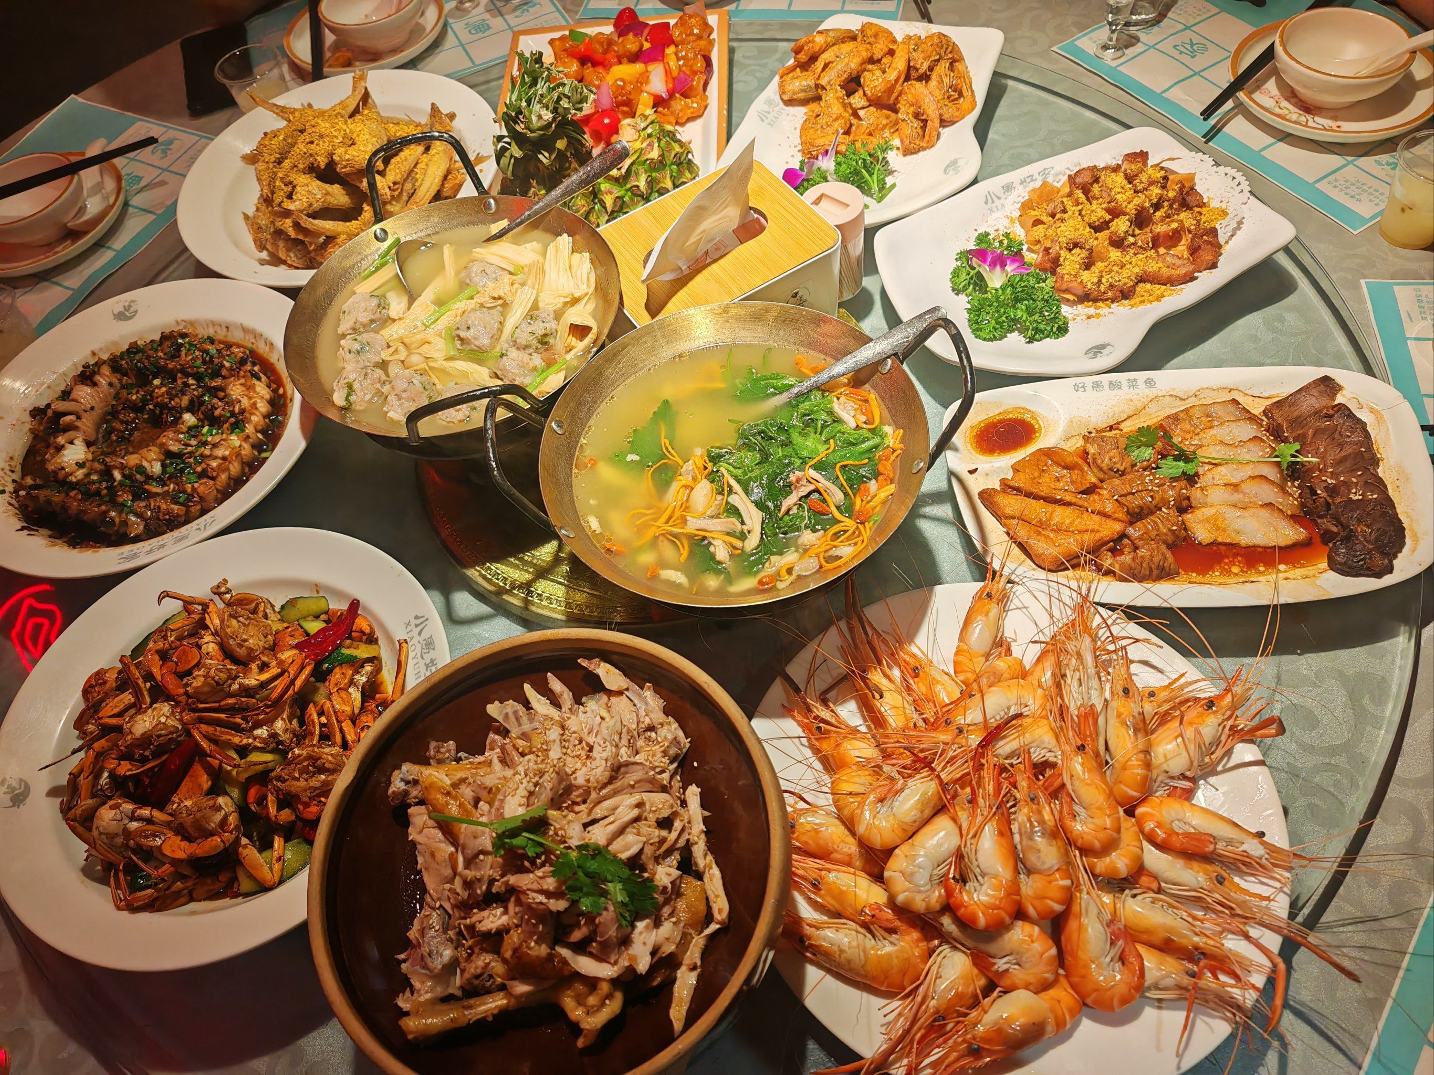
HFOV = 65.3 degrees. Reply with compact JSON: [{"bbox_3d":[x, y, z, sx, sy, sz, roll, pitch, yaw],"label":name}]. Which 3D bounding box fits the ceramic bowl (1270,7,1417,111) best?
[{"bbox_3d":[0.562,-0.425,1.013,0.108,0.050,0.108,20,62,21],"label":"ceramic bowl"}]

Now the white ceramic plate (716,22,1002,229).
[{"bbox_3d":[0.141,-0.379,1.039,0.226,0.032,0.309,14,60,18],"label":"white ceramic plate"}]

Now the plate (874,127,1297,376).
[{"bbox_3d":[0.293,-0.220,0.908,0.309,0.032,0.221,-25,56,-8],"label":"plate"}]

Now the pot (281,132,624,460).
[{"bbox_3d":[-0.206,-0.178,0.898,0.266,0.132,0.308,-17,56,-3],"label":"pot"}]

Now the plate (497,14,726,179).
[{"bbox_3d":[-0.104,-0.400,1.095,0.230,0.026,0.323,-3,56,7],"label":"plate"}]

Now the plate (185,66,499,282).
[{"bbox_3d":[-0.359,-0.341,1.085,0.316,0.043,0.316,-4,56,6],"label":"plate"}]

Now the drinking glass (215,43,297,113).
[{"bbox_3d":[-0.490,-0.480,1.208,0.071,0.075,0.071,-28,57,-10],"label":"drinking glass"}]

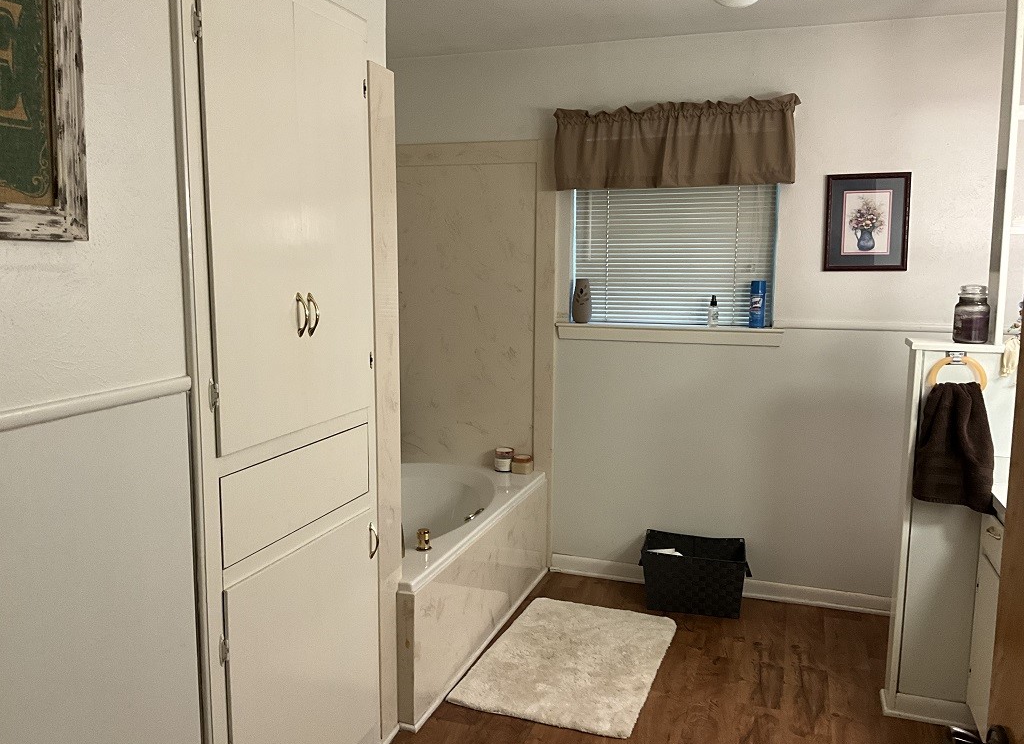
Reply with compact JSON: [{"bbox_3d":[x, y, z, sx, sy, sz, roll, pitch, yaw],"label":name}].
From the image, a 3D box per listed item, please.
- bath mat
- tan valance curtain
[{"bbox_3d":[0.231,1.073,3.243,0.620,0.025,0.920,3,8,18],"label":"bath mat"},{"bbox_3d":[0.679,-0.965,3.670,1.030,0.345,0.090,3,8,18],"label":"tan valance curtain"}]

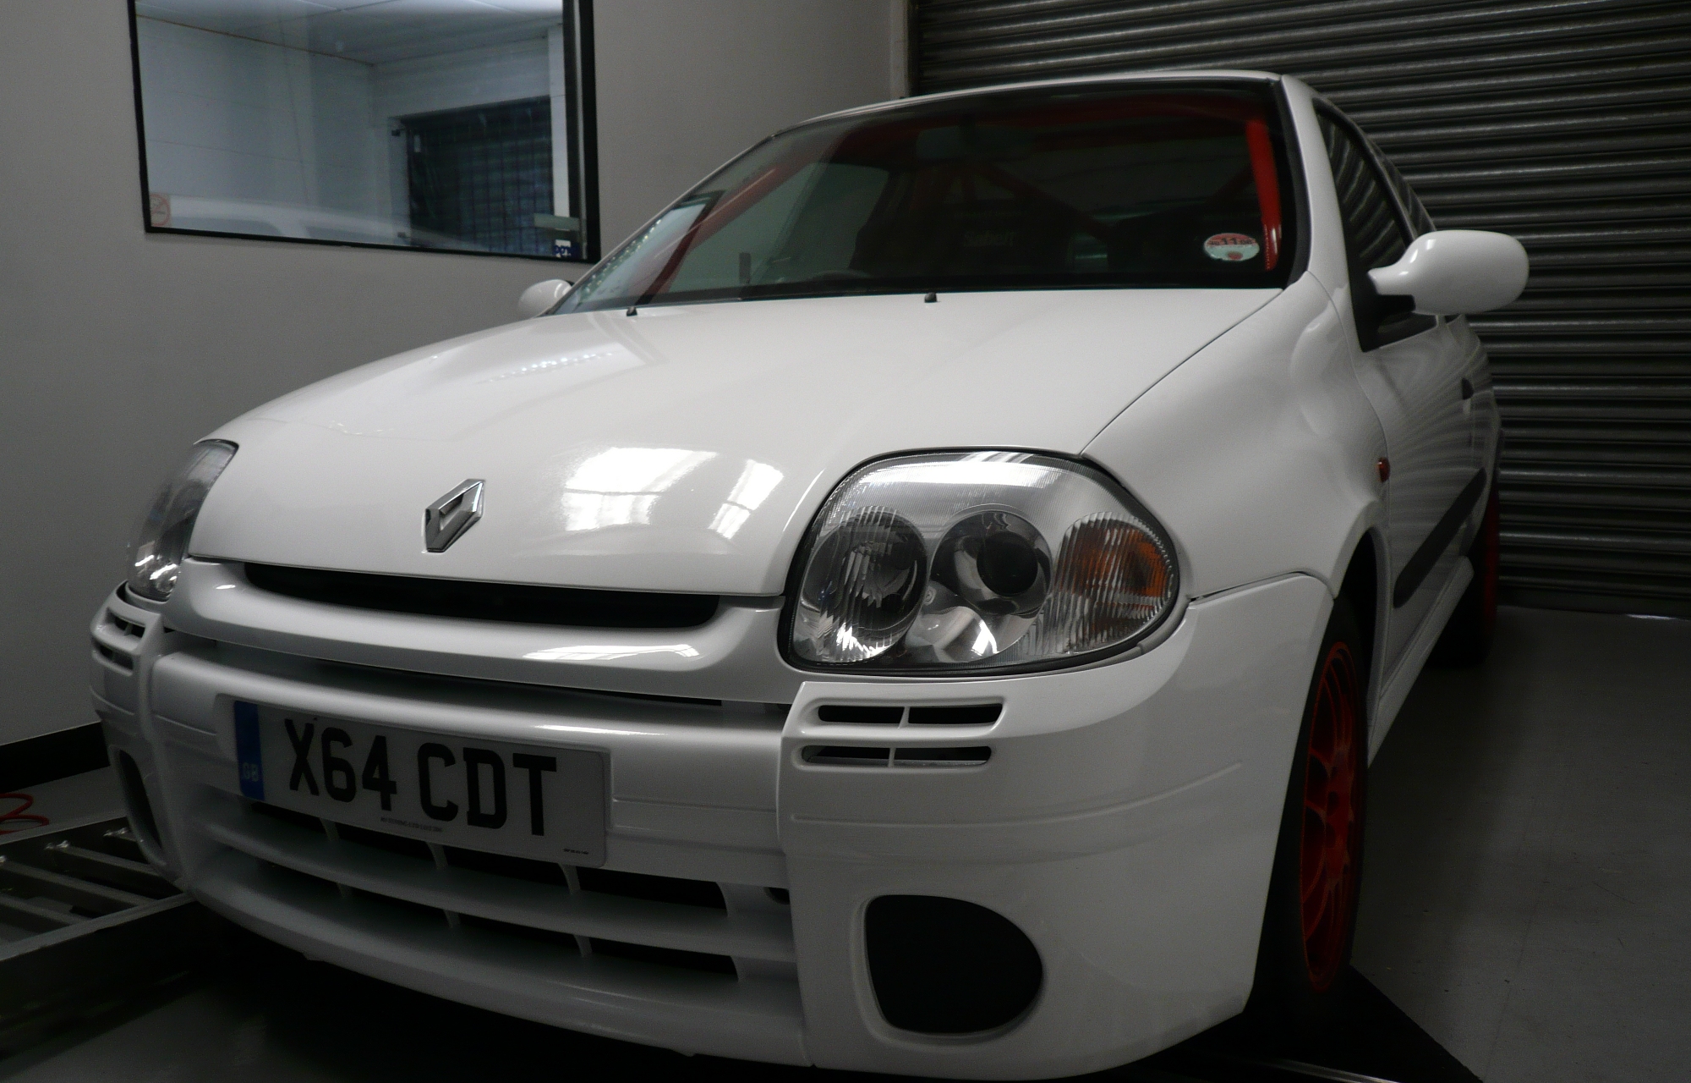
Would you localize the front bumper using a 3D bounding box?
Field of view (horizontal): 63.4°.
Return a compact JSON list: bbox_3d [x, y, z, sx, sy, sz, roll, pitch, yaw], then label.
[{"bbox_3d":[-0.329,0.229,1.604,1.640,0.445,0.530,3,8,29],"label":"front bumper"}]

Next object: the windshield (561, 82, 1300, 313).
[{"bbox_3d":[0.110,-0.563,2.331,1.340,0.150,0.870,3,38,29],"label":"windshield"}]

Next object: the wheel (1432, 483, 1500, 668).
[{"bbox_3d":[1.709,0.044,3.840,0.200,0.580,0.580,3,8,29],"label":"wheel"}]

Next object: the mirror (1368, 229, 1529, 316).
[{"bbox_3d":[0.878,-0.391,2.002,0.220,0.127,0.130,3,8,29],"label":"mirror"}]

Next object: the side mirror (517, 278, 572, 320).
[{"bbox_3d":[-0.585,-0.476,2.805,0.220,0.127,0.130,3,8,29],"label":"side mirror"}]

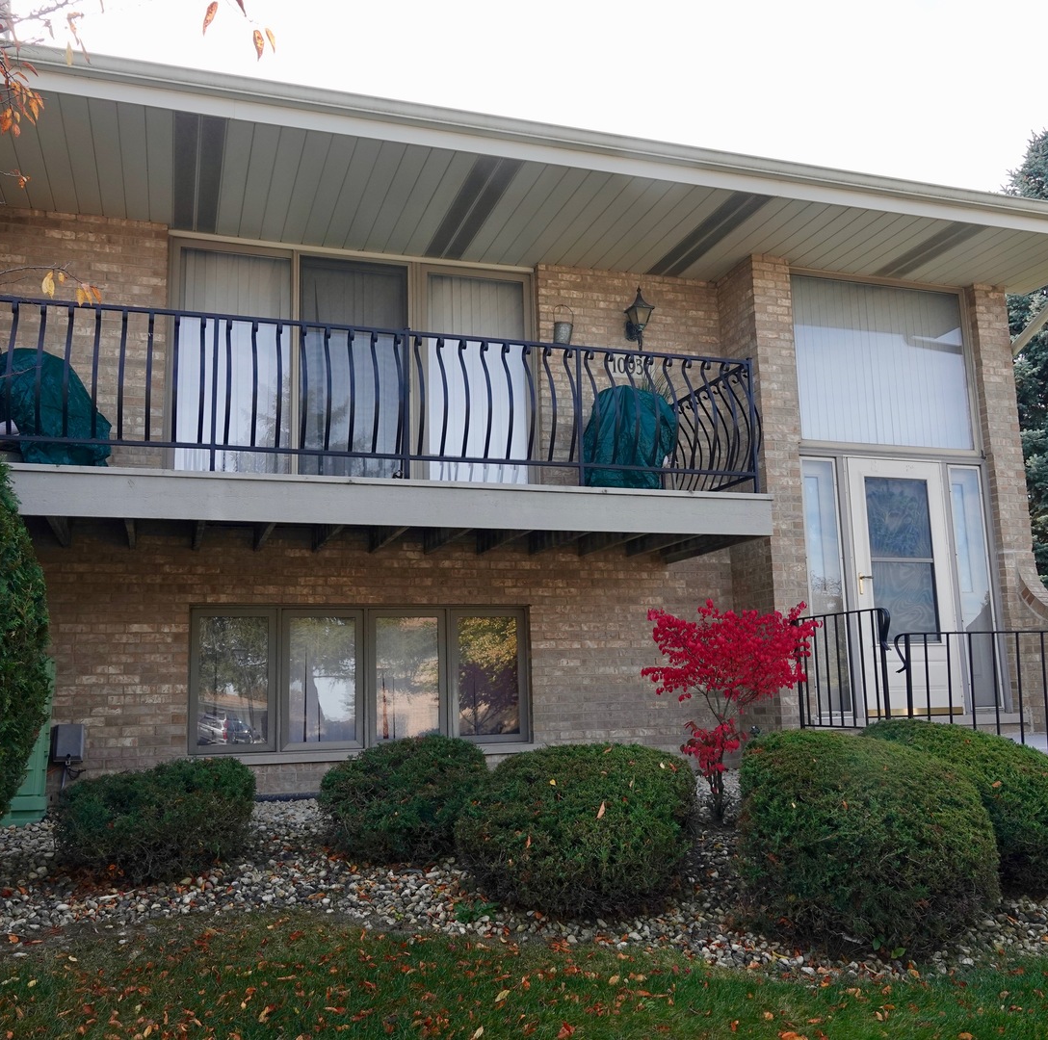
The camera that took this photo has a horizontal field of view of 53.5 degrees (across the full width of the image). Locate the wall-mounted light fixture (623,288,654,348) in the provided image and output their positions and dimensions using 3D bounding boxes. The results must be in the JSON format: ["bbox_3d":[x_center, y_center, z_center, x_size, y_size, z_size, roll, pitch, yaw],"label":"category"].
[{"bbox_3d":[0.933,-1.616,8.435,0.234,0.530,0.290,2,-10,-18],"label":"wall-mounted light fixture"}]

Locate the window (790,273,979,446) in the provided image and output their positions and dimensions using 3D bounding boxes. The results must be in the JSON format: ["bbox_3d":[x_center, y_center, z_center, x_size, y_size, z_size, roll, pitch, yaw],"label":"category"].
[{"bbox_3d":[3.038,-1.273,8.722,1.741,1.467,0.100,2,-10,-18],"label":"window"}]

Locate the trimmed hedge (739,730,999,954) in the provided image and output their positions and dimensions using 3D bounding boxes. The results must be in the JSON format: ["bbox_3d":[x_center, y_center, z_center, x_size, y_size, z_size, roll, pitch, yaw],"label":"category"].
[{"bbox_3d":[1.402,1.280,4.318,0.996,0.802,1.046,2,-10,-18],"label":"trimmed hedge"}]

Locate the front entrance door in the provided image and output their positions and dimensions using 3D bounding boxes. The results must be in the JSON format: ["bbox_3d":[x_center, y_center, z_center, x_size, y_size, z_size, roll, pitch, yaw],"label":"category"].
[{"bbox_3d":[3.083,0.531,8.422,0.931,2.071,0.060,2,-10,-18],"label":"front entrance door"}]

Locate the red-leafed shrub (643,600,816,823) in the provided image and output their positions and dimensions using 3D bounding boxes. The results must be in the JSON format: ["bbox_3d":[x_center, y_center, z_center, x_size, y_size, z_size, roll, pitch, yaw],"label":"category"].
[{"bbox_3d":[1.272,1.136,6.317,1.020,1.260,1.000,2,-10,-18],"label":"red-leafed shrub"}]

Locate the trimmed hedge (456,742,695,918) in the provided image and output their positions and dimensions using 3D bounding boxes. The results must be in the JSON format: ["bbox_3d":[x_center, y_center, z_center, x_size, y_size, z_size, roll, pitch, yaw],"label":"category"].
[{"bbox_3d":[0.222,1.322,4.608,1.053,0.664,1.053,-1,-9,0],"label":"trimmed hedge"}]

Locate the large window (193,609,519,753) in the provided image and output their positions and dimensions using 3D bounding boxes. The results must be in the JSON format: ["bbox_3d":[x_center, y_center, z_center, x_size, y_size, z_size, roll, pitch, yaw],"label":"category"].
[{"bbox_3d":[-1.127,1.135,7.482,2.412,0.993,0.100,2,-10,-18],"label":"large window"}]

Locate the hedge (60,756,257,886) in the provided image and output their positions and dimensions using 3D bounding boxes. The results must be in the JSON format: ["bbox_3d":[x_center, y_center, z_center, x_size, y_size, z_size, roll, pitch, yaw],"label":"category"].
[{"bbox_3d":[-1.743,1.403,4.972,0.902,0.521,0.902,2,-10,-18],"label":"hedge"}]

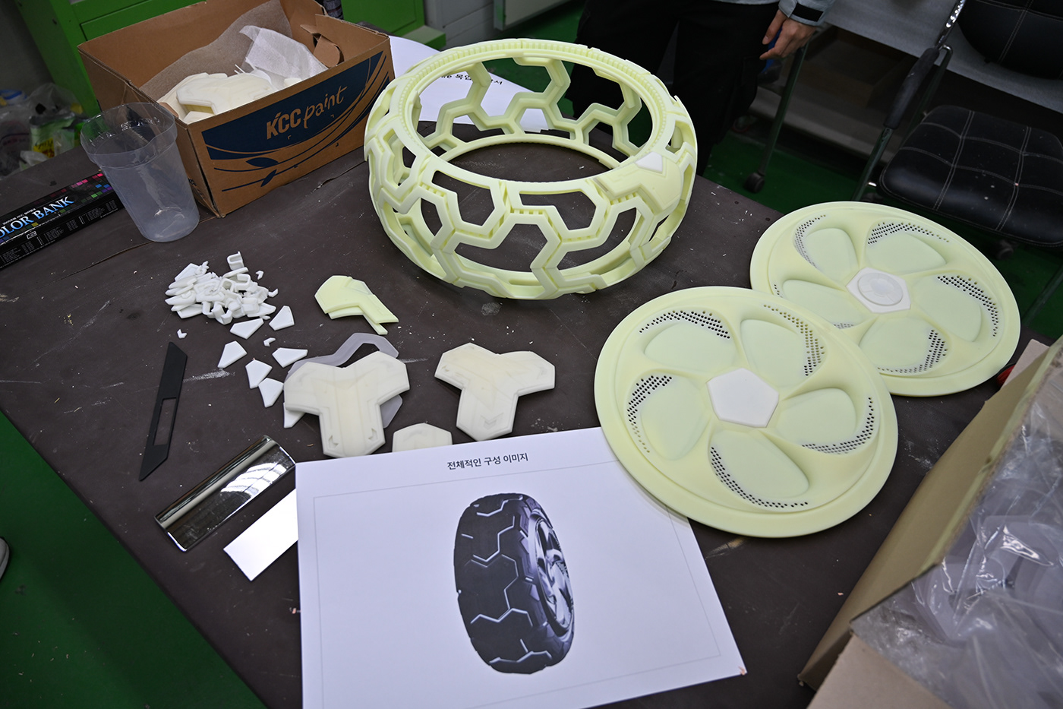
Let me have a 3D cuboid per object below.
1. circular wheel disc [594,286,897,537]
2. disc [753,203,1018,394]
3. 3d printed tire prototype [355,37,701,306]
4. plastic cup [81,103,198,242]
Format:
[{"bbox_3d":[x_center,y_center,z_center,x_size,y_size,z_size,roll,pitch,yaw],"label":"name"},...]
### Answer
[{"bbox_3d":[0.264,0.057,0.893,0.370,0.028,0.370,0,52,-1],"label":"circular wheel disc"},{"bbox_3d":[0.506,-0.091,1.033,0.370,0.028,0.370,0,53,0],"label":"disc"},{"bbox_3d":[-0.001,-0.297,1.078,0.488,0.187,0.488,3,49,0],"label":"3d printed tire prototype"},{"bbox_3d":[-0.556,-0.256,1.034,0.117,0.166,0.117,1,49,-1],"label":"plastic cup"}]

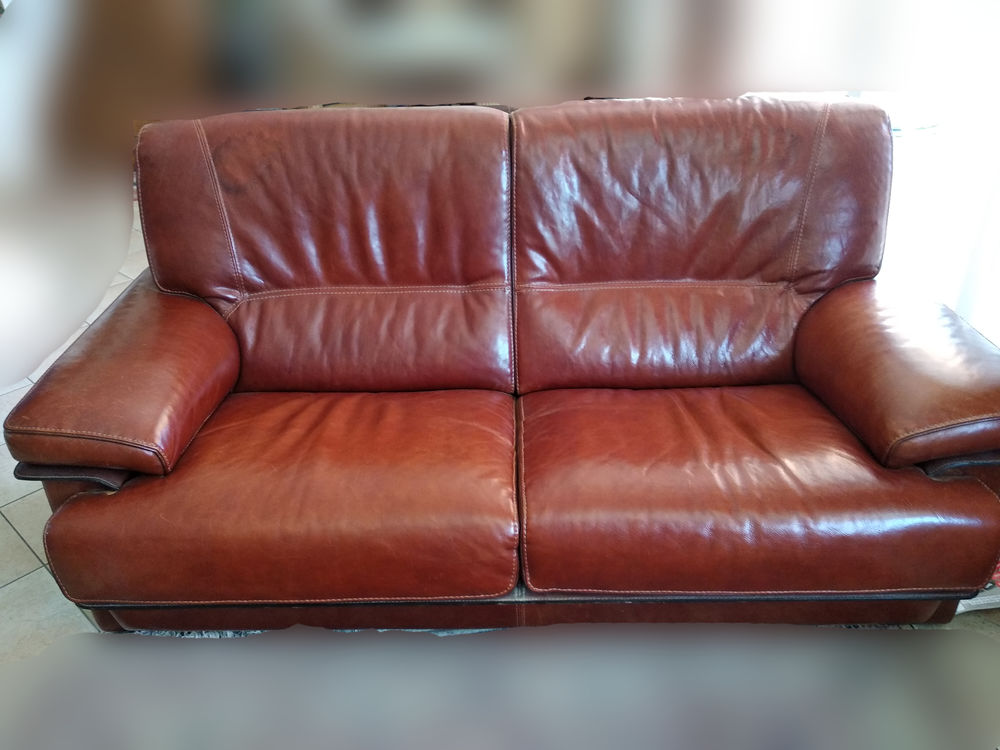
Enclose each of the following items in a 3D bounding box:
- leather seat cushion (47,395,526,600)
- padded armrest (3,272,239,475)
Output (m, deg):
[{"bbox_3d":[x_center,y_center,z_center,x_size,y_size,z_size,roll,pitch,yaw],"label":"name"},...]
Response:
[{"bbox_3d":[-0.411,0.242,1.668,0.901,0.244,0.568,-1,30,2],"label":"leather seat cushion"},{"bbox_3d":[-0.808,-0.035,1.773,0.317,0.178,0.693,-1,30,2],"label":"padded armrest"}]

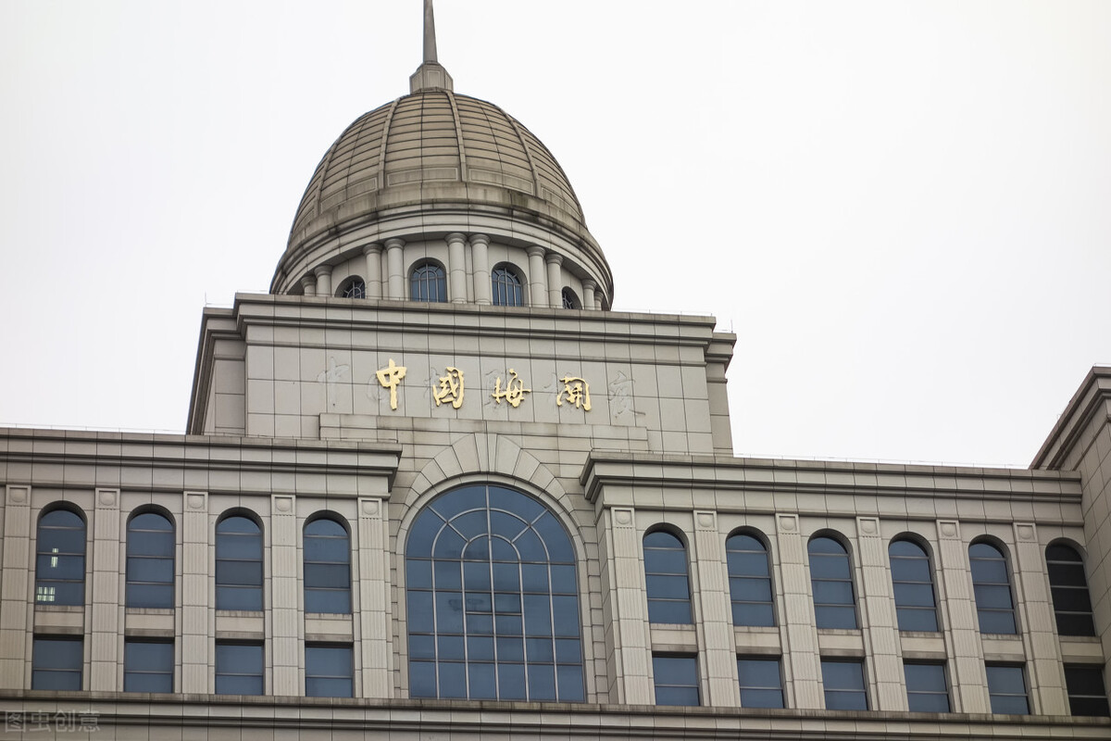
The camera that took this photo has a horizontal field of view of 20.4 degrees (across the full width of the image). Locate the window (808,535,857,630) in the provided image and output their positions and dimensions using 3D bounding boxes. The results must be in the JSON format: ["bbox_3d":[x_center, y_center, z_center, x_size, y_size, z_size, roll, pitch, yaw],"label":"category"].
[{"bbox_3d":[10.488,8.029,116.821,1.635,3.877,0.250,3,-32,-11],"label":"window"}]

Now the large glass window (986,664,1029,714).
[{"bbox_3d":[17.186,12.227,117.759,1.723,2.048,0.250,3,-30,-11],"label":"large glass window"}]

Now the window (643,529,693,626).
[{"bbox_3d":[4.200,7.850,117.371,1.723,3.998,0.250,3,-30,-11],"label":"window"}]

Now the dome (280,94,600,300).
[{"bbox_3d":[-4.975,-5.718,132.525,14.464,14.784,14.464,3,-32,-11],"label":"dome"}]

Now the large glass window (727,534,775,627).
[{"bbox_3d":[7.353,7.882,116.239,1.649,3.872,0.250,3,-32,-11],"label":"large glass window"}]

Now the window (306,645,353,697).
[{"bbox_3d":[-8.109,10.994,110.998,1.756,2.057,0.250,3,-32,-11],"label":"window"}]

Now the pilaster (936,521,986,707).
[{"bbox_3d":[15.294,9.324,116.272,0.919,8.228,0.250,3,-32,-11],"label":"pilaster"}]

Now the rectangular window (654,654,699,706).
[{"bbox_3d":[4.485,11.566,113.351,1.751,2.039,0.250,3,-32,-11],"label":"rectangular window"}]

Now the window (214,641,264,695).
[{"bbox_3d":[-11.292,10.845,110.407,1.759,2.050,0.250,3,-32,-11],"label":"window"}]

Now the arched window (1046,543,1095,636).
[{"bbox_3d":[20.123,8.589,120.530,1.723,3.998,0.250,3,-30,-11],"label":"arched window"}]

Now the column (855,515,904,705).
[{"bbox_3d":[12.327,9.336,117.852,0.910,8.174,0.350,3,-30,-11],"label":"column"}]

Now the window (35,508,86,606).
[{"bbox_3d":[-18.098,6.815,112.948,1.723,3.998,0.250,3,-30,-11],"label":"window"}]

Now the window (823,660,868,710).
[{"bbox_3d":[10.794,11.855,114.528,1.735,2.036,0.250,3,-32,-11],"label":"window"}]

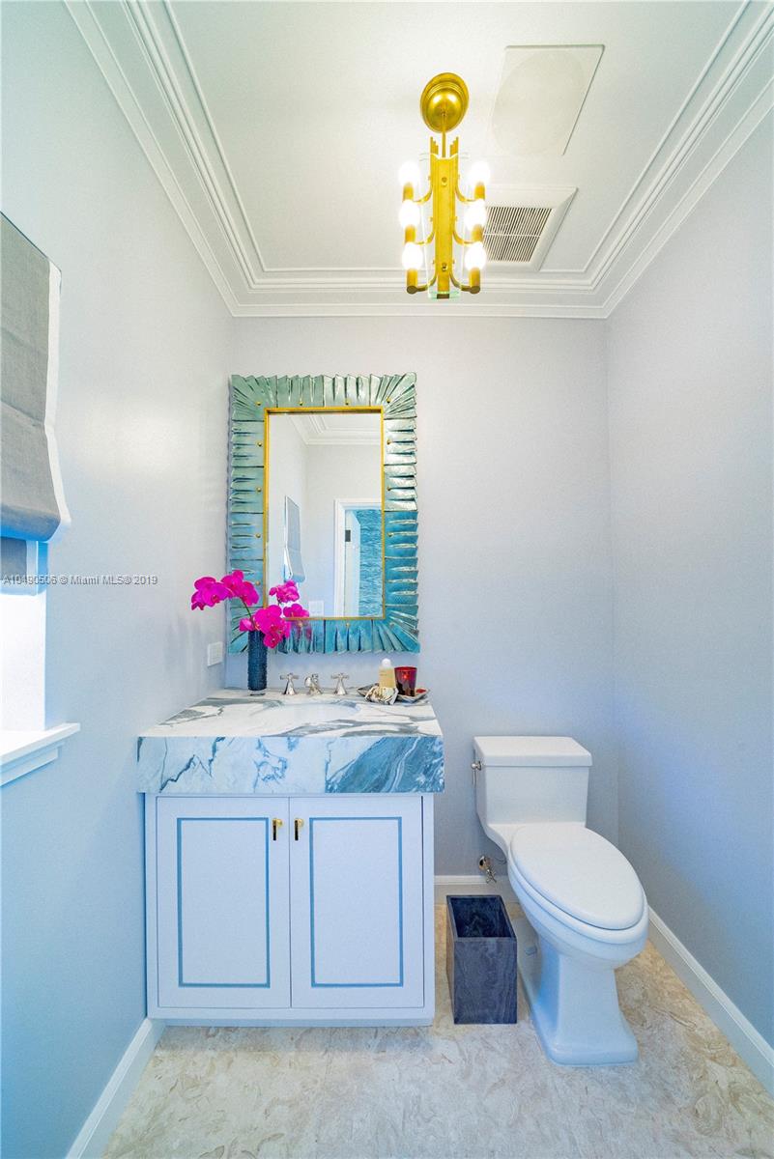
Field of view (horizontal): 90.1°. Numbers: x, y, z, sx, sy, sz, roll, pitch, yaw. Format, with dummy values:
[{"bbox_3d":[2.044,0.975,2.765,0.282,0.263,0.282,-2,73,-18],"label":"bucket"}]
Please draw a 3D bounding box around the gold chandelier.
[{"bbox_3d":[0.144,-0.964,0.980,0.225,0.515,0.165,0,-2,0],"label":"gold chandelier"}]

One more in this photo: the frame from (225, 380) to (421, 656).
[{"bbox_3d":[-0.263,-0.290,1.651,0.798,1.188,0.053,0,-2,0],"label":"frame"}]

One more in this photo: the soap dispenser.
[{"bbox_3d":[-0.004,0.380,1.521,0.062,0.138,0.050,0,-2,0],"label":"soap dispenser"}]

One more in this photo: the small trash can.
[{"bbox_3d":[0.298,1.207,1.240,0.180,0.249,0.162,0,-2,0],"label":"small trash can"}]

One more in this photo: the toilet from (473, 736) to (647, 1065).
[{"bbox_3d":[0.568,0.992,1.271,0.412,0.682,0.690,0,-2,0],"label":"toilet"}]

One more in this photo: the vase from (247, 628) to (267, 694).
[{"bbox_3d":[-0.529,0.338,1.587,0.078,0.251,0.078,0,-2,0],"label":"vase"}]

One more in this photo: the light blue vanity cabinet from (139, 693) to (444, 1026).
[{"bbox_3d":[-0.270,0.894,1.348,0.854,0.882,0.573,0,-2,0],"label":"light blue vanity cabinet"}]

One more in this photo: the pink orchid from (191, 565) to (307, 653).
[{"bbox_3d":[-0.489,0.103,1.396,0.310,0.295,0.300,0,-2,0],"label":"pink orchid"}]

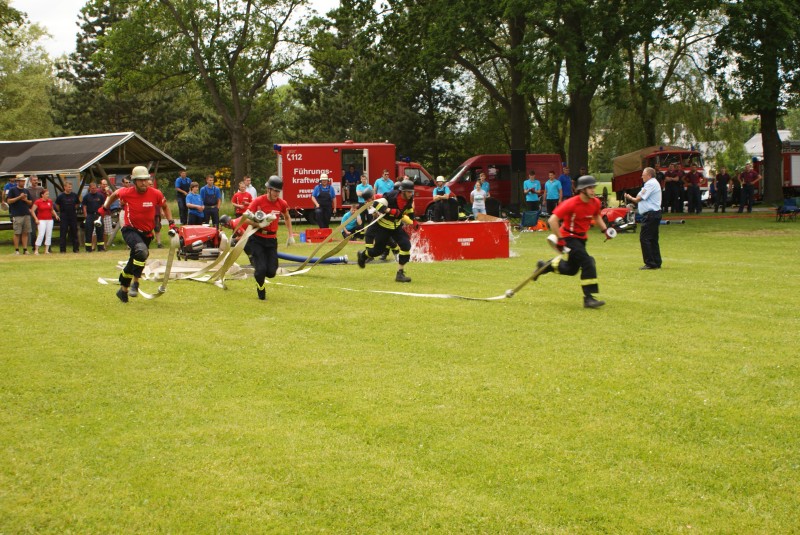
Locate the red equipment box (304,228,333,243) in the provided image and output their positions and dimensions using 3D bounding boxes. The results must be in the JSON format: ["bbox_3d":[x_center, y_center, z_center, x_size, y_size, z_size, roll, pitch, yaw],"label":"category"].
[{"bbox_3d":[-2.100,-0.833,30.100,0.680,0.360,0.450,0,4,0],"label":"red equipment box"}]

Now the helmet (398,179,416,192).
[{"bbox_3d":[0.117,-1.321,18.800,0.240,0.175,0.280,-4,11,-45],"label":"helmet"}]

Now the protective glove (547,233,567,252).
[{"bbox_3d":[2.028,-0.303,14.800,0.180,0.150,0.120,17,8,13],"label":"protective glove"}]

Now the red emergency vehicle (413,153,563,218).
[{"bbox_3d":[3.967,-3.292,47.300,5.200,2.600,1.980,-1,4,-8],"label":"red emergency vehicle"}]

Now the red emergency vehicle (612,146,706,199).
[{"bbox_3d":[11.398,-3.909,50.800,2.370,2.700,5.700,-1,2,-8],"label":"red emergency vehicle"}]

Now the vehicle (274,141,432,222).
[{"bbox_3d":[-1.274,-3.215,44.000,6.550,3.000,2.150,0,4,-6],"label":"vehicle"}]

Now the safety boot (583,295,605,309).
[{"bbox_3d":[2.522,0.445,15.000,0.290,0.180,0.110,-4,3,12],"label":"safety boot"}]

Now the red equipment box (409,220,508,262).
[{"bbox_3d":[1.190,-0.575,24.900,2.100,0.800,1.000,-2,5,-24],"label":"red equipment box"}]

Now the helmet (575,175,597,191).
[{"bbox_3d":[2.408,-1.096,14.950,0.285,0.180,0.240,-2,3,24],"label":"helmet"}]

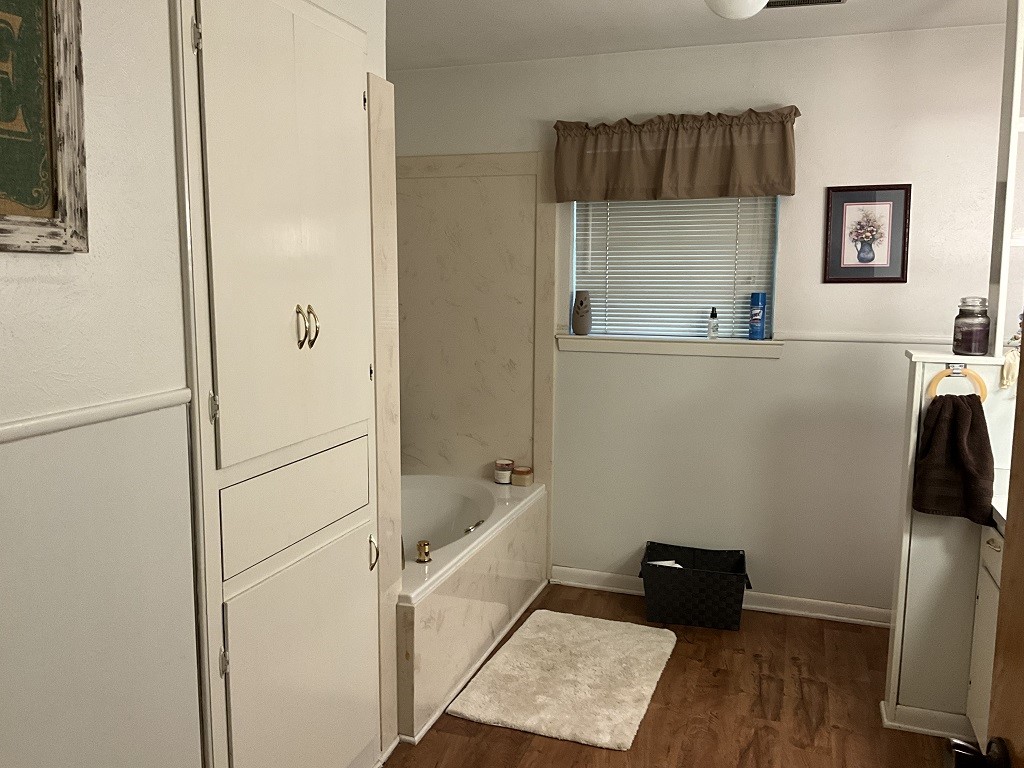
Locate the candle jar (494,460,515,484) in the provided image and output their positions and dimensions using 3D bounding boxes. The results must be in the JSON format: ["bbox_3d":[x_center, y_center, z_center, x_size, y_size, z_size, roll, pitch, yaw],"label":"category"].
[{"bbox_3d":[-0.037,0.415,4.052,0.087,0.101,0.087,0,8,0],"label":"candle jar"}]

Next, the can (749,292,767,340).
[{"bbox_3d":[1.063,-0.290,3.709,0.067,0.200,0.067,4,9,25],"label":"can"}]

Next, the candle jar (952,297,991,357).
[{"bbox_3d":[1.450,-0.181,2.698,0.105,0.177,0.105,-3,8,-24],"label":"candle jar"}]

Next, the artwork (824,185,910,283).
[{"bbox_3d":[1.442,-0.606,3.490,0.322,0.390,0.020,3,8,18],"label":"artwork"}]

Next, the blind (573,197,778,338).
[{"bbox_3d":[0.713,-0.601,3.830,0.885,0.770,0.040,3,8,18],"label":"blind"}]

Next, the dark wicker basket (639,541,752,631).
[{"bbox_3d":[0.790,0.884,3.730,0.465,0.275,0.300,2,8,14],"label":"dark wicker basket"}]

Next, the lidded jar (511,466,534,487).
[{"bbox_3d":[0.051,0.432,4.017,0.082,0.077,0.082,3,8,18],"label":"lidded jar"}]

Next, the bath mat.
[{"bbox_3d":[0.231,1.073,3.243,0.620,0.025,0.920,3,8,18],"label":"bath mat"}]

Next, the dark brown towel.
[{"bbox_3d":[1.375,0.233,2.656,0.220,0.405,0.080,3,8,18],"label":"dark brown towel"}]

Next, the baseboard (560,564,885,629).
[{"bbox_3d":[0.916,0.958,3.894,1.530,0.085,0.022,3,8,18],"label":"baseboard"}]

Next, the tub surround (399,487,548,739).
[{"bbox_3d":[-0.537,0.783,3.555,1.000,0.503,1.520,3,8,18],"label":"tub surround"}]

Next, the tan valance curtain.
[{"bbox_3d":[0.679,-0.965,3.670,1.030,0.345,0.090,3,8,18],"label":"tan valance curtain"}]

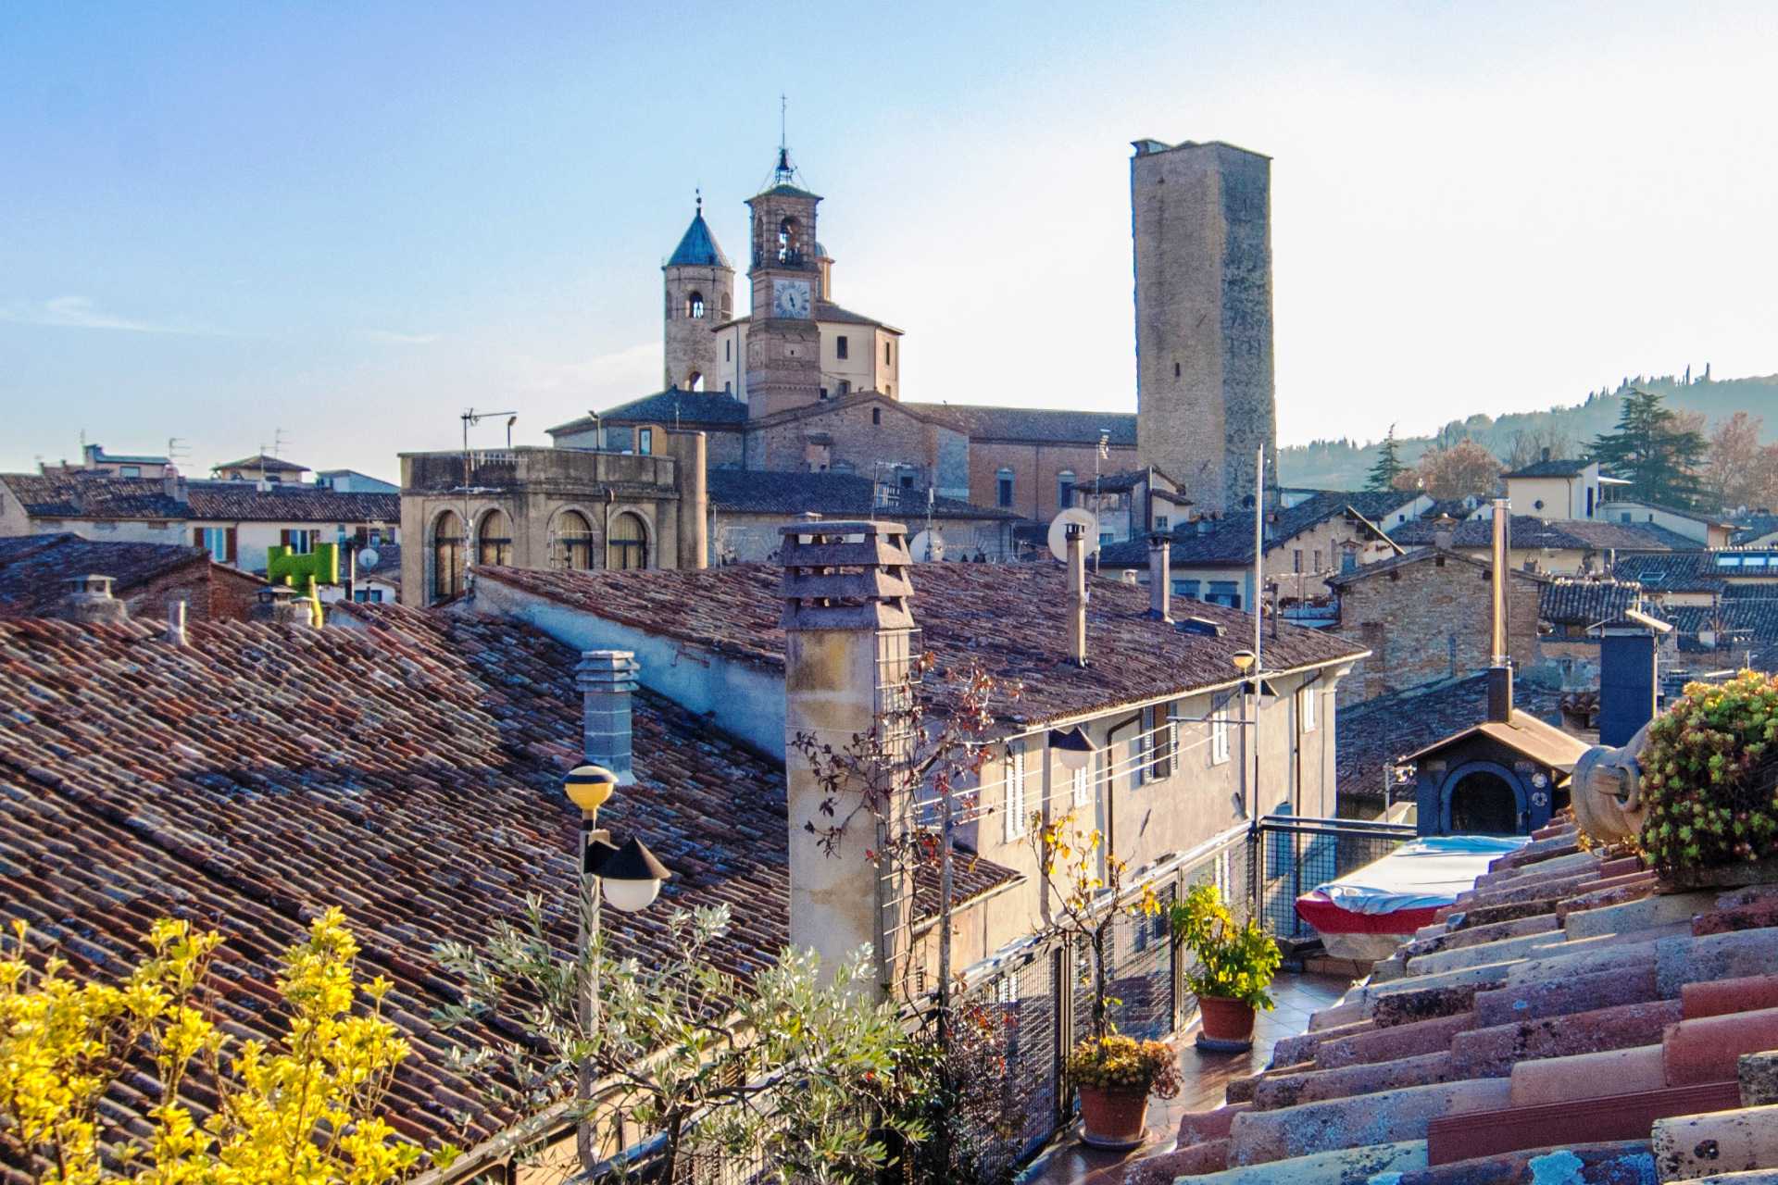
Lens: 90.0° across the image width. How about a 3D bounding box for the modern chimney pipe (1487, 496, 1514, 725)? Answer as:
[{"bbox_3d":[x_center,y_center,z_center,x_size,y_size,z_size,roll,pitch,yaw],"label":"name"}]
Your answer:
[{"bbox_3d":[5.054,0.149,7.350,0.200,1.880,0.200,0,1,0],"label":"modern chimney pipe"}]

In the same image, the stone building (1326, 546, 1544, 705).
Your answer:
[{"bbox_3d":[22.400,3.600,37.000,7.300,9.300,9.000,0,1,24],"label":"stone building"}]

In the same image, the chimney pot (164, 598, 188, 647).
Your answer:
[{"bbox_3d":[-8.578,0.368,10.700,0.240,0.550,0.240,0,1,0],"label":"chimney pot"}]

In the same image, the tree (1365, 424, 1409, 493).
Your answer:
[{"bbox_3d":[50.422,-5.346,90.000,6.000,22.000,6.000,0,1,0],"label":"tree"}]

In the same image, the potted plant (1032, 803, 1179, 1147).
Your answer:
[{"bbox_3d":[1.186,2.113,4.880,0.820,1.800,0.750,0,1,0],"label":"potted plant"}]

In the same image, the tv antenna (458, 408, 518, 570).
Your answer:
[{"bbox_3d":[-7.169,-1.852,15.900,1.000,2.900,0.500,0,1,17],"label":"tv antenna"}]

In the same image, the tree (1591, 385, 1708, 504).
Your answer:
[{"bbox_3d":[72.726,-5.315,85.000,12.500,24.000,12.500,0,1,0],"label":"tree"}]

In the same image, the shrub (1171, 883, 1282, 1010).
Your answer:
[{"bbox_3d":[2.203,2.312,5.800,0.700,0.820,0.680,0,1,0],"label":"shrub"}]

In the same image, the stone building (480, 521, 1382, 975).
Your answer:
[{"bbox_3d":[1.800,4.500,20.400,11.500,10.000,18.500,1,1,43],"label":"stone building"}]

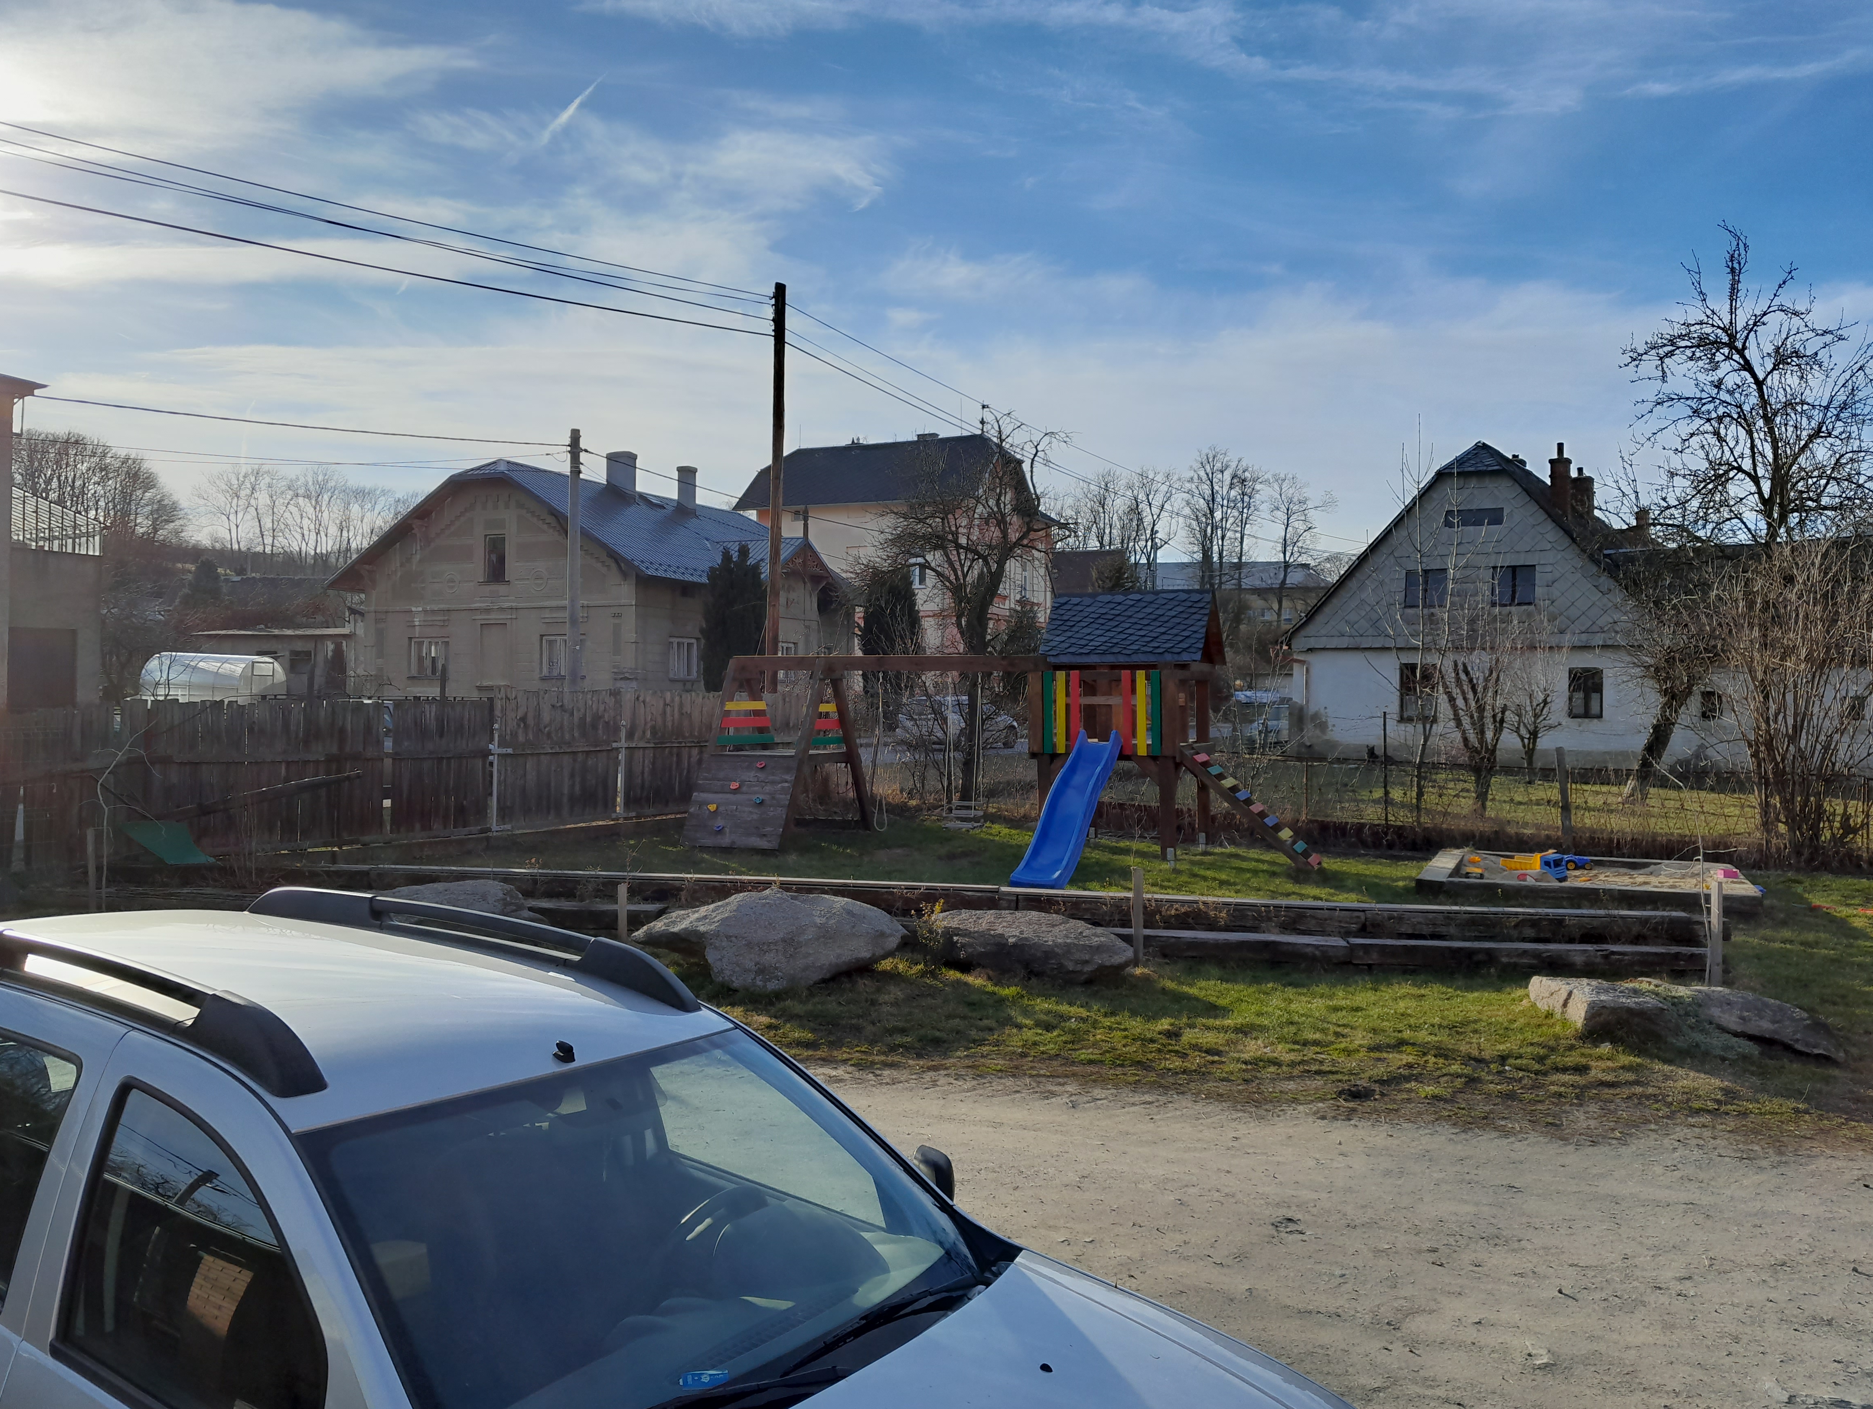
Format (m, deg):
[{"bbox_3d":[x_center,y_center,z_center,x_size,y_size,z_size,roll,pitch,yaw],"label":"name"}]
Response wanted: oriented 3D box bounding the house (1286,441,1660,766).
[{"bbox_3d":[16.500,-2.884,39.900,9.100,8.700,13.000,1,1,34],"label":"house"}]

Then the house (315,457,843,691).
[{"bbox_3d":[-10.150,-3.432,47.300,12.500,9.200,14.000,1,0,25],"label":"house"}]

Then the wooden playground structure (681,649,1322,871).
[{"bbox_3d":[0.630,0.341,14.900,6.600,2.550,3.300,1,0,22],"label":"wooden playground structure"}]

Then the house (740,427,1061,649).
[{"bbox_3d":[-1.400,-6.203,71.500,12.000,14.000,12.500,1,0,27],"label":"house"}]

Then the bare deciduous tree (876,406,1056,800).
[{"bbox_3d":[0.470,-1.544,22.000,3.000,6.000,2.900,0,0,0],"label":"bare deciduous tree"}]

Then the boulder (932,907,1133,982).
[{"bbox_3d":[0.750,1.870,11.200,1.600,0.500,0.800,1,0,14],"label":"boulder"}]

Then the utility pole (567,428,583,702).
[{"bbox_3d":[-7.700,-2.253,30.000,0.300,7.300,0.300,0,0,0],"label":"utility pole"}]

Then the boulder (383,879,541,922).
[{"bbox_3d":[-4.100,1.798,12.200,1.450,0.600,0.900,1,0,14],"label":"boulder"}]

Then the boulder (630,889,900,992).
[{"bbox_3d":[-1.300,1.767,10.950,2.100,0.720,1.100,1,0,14],"label":"boulder"}]

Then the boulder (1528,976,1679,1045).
[{"bbox_3d":[4.600,2.059,9.700,0.900,0.340,0.850,1,0,18],"label":"boulder"}]

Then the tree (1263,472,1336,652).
[{"bbox_3d":[19.999,-6.048,78.000,4.000,13.000,4.000,0,0,0],"label":"tree"}]

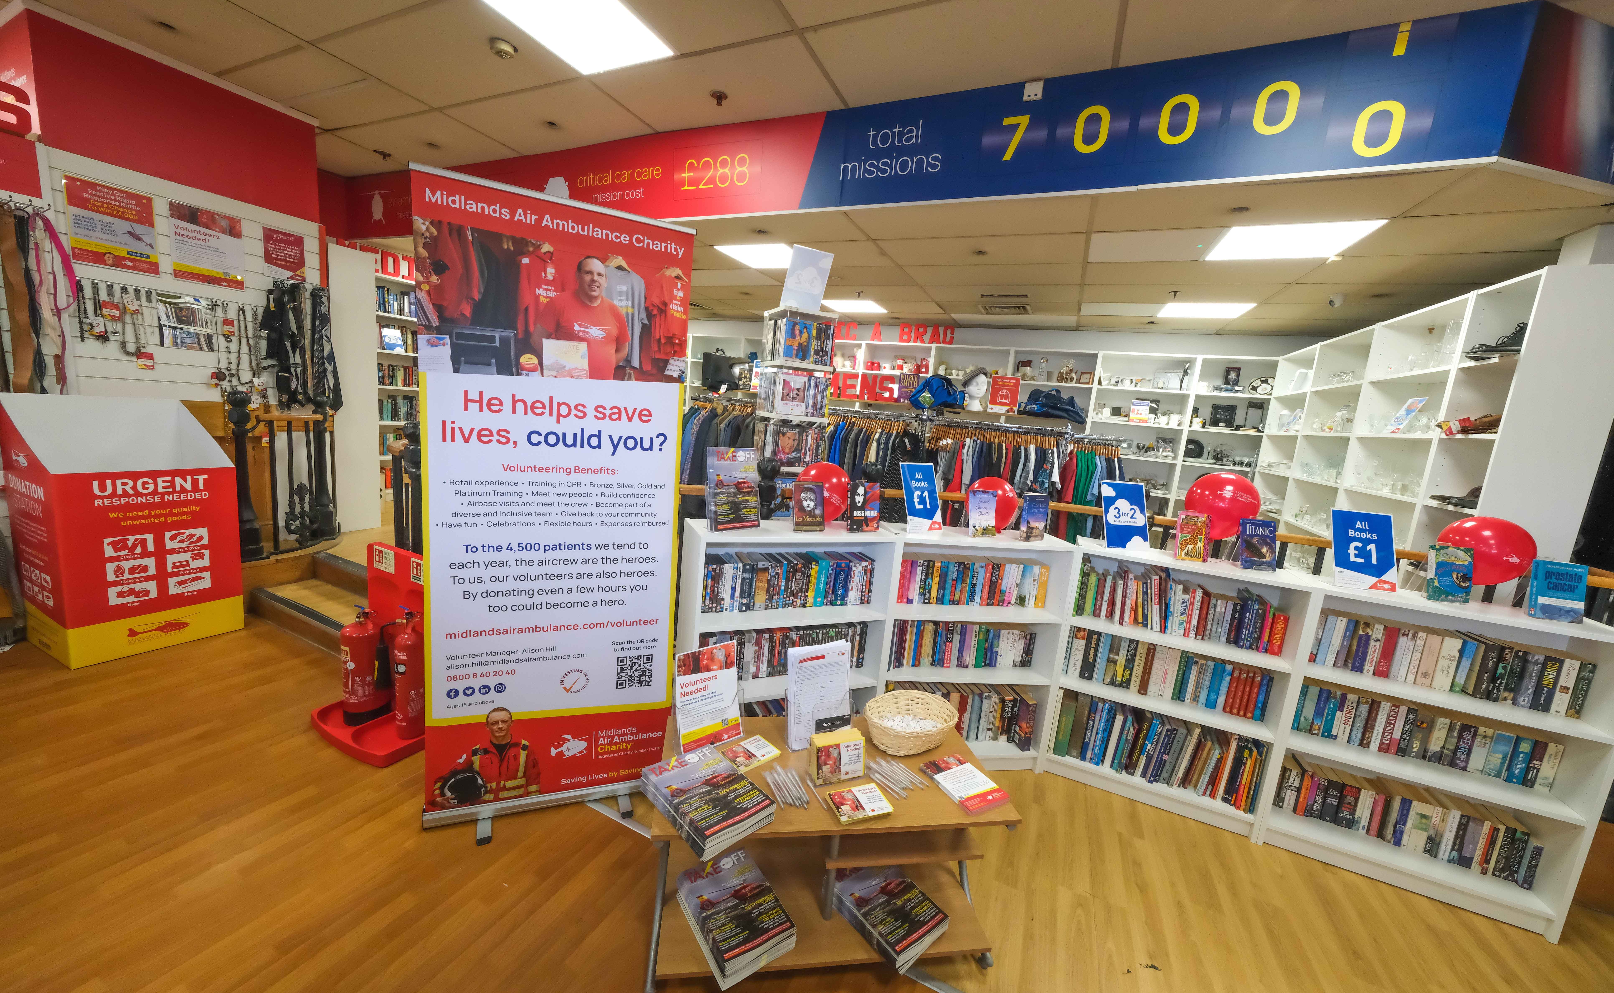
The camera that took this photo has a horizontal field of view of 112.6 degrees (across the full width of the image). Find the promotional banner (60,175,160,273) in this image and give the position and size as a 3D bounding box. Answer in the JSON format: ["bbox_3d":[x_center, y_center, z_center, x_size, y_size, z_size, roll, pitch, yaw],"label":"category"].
[{"bbox_3d":[-3.768,-1.458,2.929,0.015,0.423,0.298,10,9,29],"label":"promotional banner"}]

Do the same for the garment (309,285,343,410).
[{"bbox_3d":[-3.263,-0.998,3.638,0.180,0.800,0.110,10,9,28],"label":"garment"}]

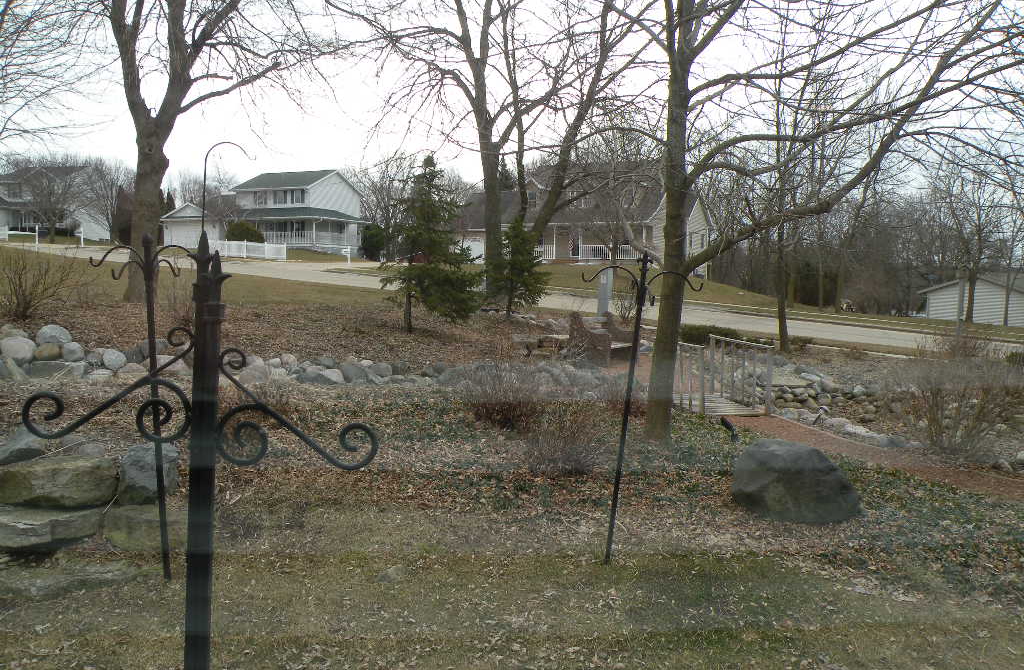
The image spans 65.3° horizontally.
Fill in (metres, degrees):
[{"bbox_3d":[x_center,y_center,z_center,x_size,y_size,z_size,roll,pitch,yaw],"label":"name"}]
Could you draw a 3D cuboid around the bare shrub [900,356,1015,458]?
[{"bbox_3d":[4.630,0.743,8.300,1.080,0.950,1.000,4,7,29],"label":"bare shrub"}]

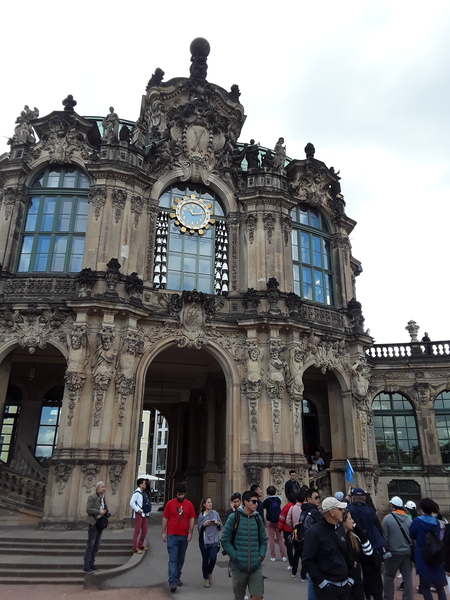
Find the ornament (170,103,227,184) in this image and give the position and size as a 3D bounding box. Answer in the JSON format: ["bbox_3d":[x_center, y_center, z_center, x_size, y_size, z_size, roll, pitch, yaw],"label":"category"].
[{"bbox_3d":[-1.349,-7.886,23.237,2.987,4.532,1.133,7,-23,-15],"label":"ornament"}]

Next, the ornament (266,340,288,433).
[{"bbox_3d":[2.137,3.453,18.847,0.886,3.760,0.567,4,-22,-7],"label":"ornament"}]

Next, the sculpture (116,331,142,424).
[{"bbox_3d":[-3.667,2.945,17.750,1.009,3.605,0.618,20,-29,-39],"label":"sculpture"}]

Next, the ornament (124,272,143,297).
[{"bbox_3d":[-3.712,-0.644,18.936,0.742,0.978,0.742,1,-22,0],"label":"ornament"}]

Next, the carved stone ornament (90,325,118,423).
[{"bbox_3d":[-4.394,2.698,16.997,0.850,3.620,0.600,6,-23,-12],"label":"carved stone ornament"}]

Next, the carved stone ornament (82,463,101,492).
[{"bbox_3d":[-4.522,5.963,15.736,0.680,0.942,0.206,7,-23,-17],"label":"carved stone ornament"}]

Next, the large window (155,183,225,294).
[{"bbox_3d":[-1.530,-3.043,21.673,3.292,5.790,0.313,6,-22,-14],"label":"large window"}]

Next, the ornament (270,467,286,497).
[{"bbox_3d":[2.004,6.739,17.413,0.620,1.050,0.200,7,-23,-15],"label":"ornament"}]

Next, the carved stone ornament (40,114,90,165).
[{"bbox_3d":[-7.899,-7.898,22.962,2.271,2.867,0.600,0,-22,2],"label":"carved stone ornament"}]

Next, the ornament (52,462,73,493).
[{"bbox_3d":[-5.469,5.994,15.753,0.640,1.020,0.200,1,-22,0],"label":"ornament"}]

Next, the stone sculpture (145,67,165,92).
[{"bbox_3d":[-3.570,-11.297,24.049,0.784,1.325,0.731,6,-22,-14],"label":"stone sculpture"}]

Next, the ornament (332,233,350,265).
[{"bbox_3d":[5.919,-2.627,23.783,0.784,1.717,0.522,12,-24,-26],"label":"ornament"}]

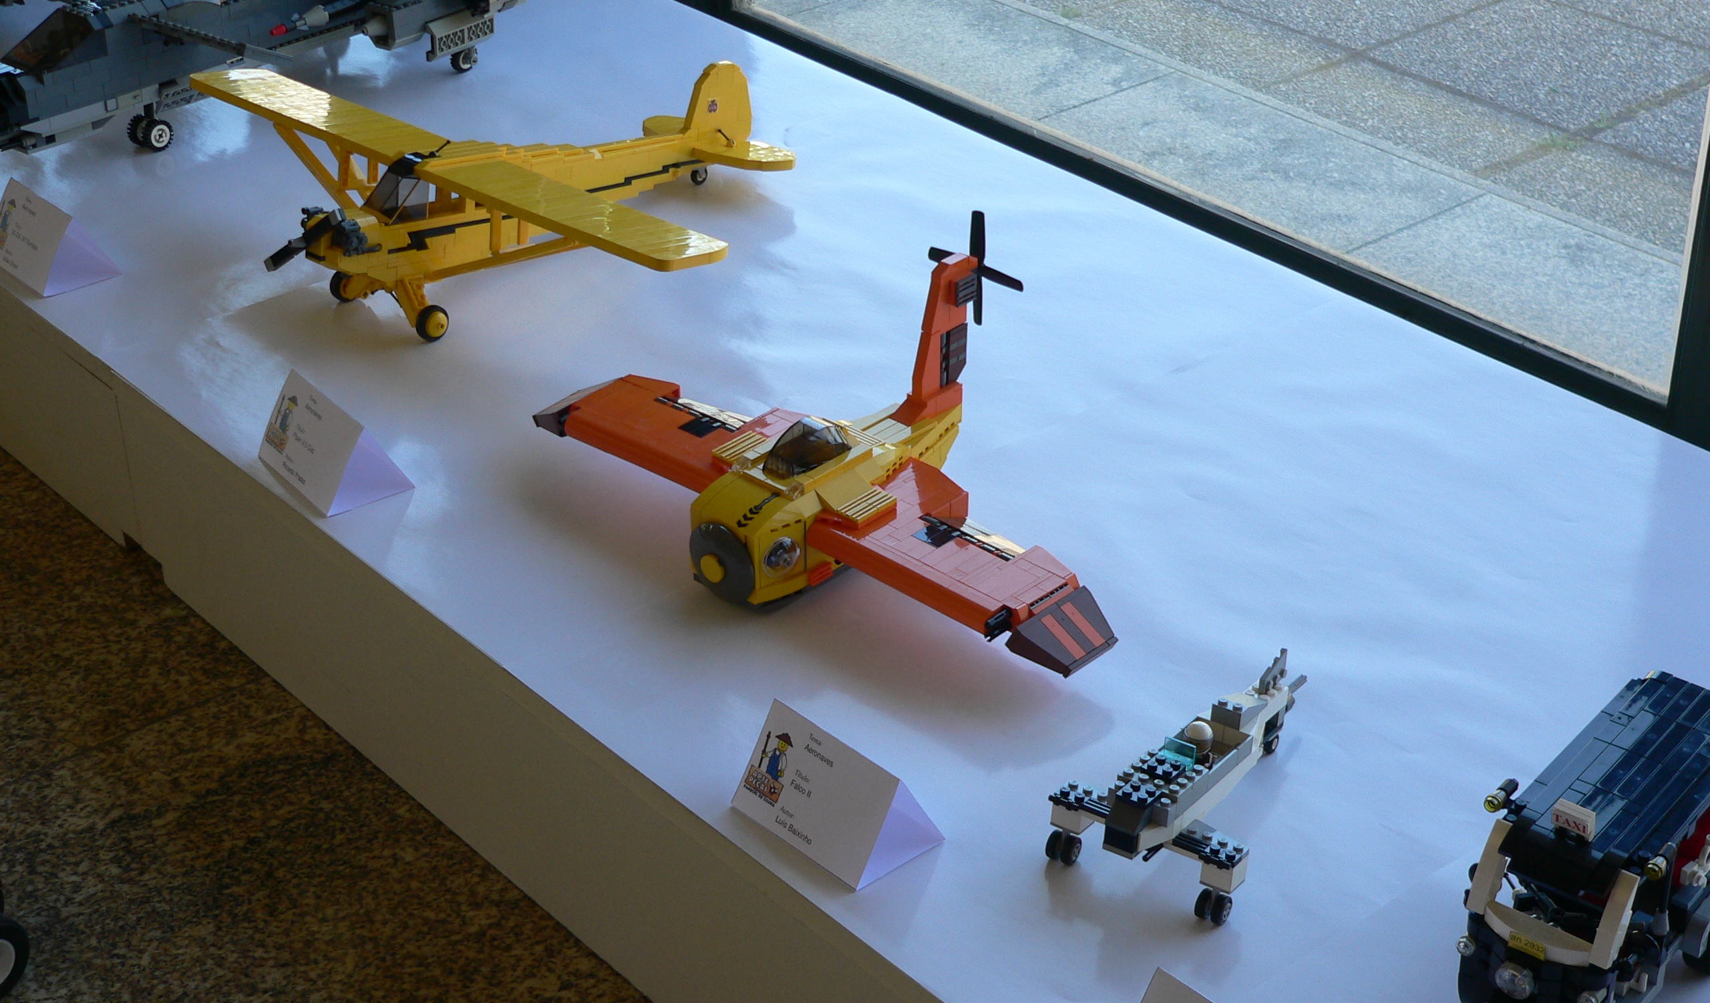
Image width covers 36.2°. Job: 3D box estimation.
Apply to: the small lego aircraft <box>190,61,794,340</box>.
[{"bbox_3d":[-0.218,-0.228,1.824,0.485,0.118,0.431,24,38,35],"label":"small lego aircraft"}]

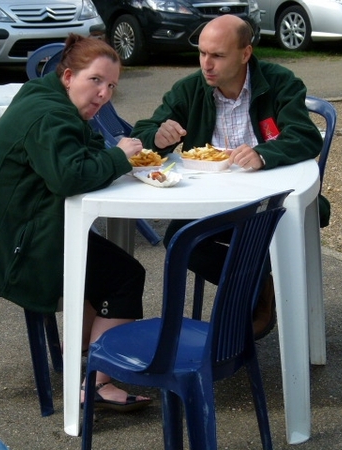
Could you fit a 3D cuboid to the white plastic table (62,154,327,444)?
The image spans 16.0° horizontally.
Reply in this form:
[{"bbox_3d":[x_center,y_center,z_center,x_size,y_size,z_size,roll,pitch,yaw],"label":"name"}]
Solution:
[{"bbox_3d":[0.091,0.202,3.874,0.770,0.720,0.770,1,13,10],"label":"white plastic table"}]

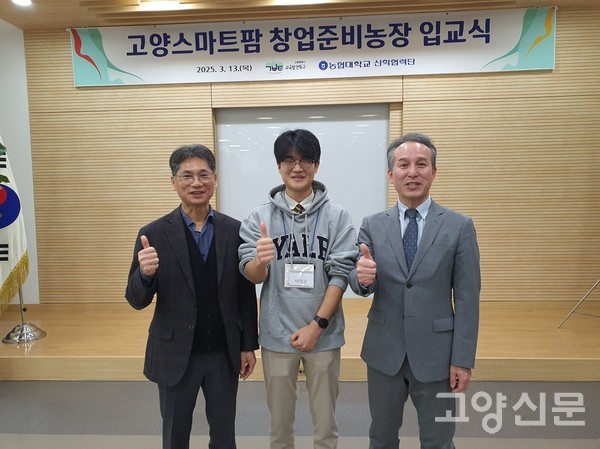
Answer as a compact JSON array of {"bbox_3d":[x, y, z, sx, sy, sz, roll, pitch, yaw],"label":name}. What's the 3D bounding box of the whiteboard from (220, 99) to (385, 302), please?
[{"bbox_3d":[0.027,-0.248,5.522,2.081,2.352,0.040,-1,4,3],"label":"whiteboard"}]

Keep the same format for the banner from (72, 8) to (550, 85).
[{"bbox_3d":[0.078,-2.069,5.304,5.682,0.689,0.020,-1,4,3],"label":"banner"}]

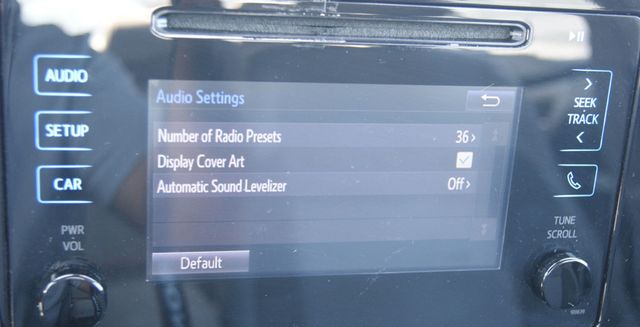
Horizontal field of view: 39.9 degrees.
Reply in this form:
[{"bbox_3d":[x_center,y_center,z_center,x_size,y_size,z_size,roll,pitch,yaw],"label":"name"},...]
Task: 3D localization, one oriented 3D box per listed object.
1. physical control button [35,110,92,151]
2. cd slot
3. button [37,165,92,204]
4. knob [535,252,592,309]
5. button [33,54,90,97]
[{"bbox_3d":[-0.085,-0.011,0.292,0.018,0.013,0.003,0,17,-14],"label":"physical control button"},{"bbox_3d":[0.010,-0.047,0.305,0.135,0.009,0.006,0,17,-14],"label":"cd slot"},{"bbox_3d":[-0.086,0.007,0.297,0.018,0.013,0.003,0,17,-14],"label":"button"},{"bbox_3d":[0.094,0.045,0.347,0.021,0.021,0.011,0,17,-14],"label":"knob"},{"bbox_3d":[-0.083,-0.028,0.287,0.018,0.014,0.003,0,17,-14],"label":"button"}]

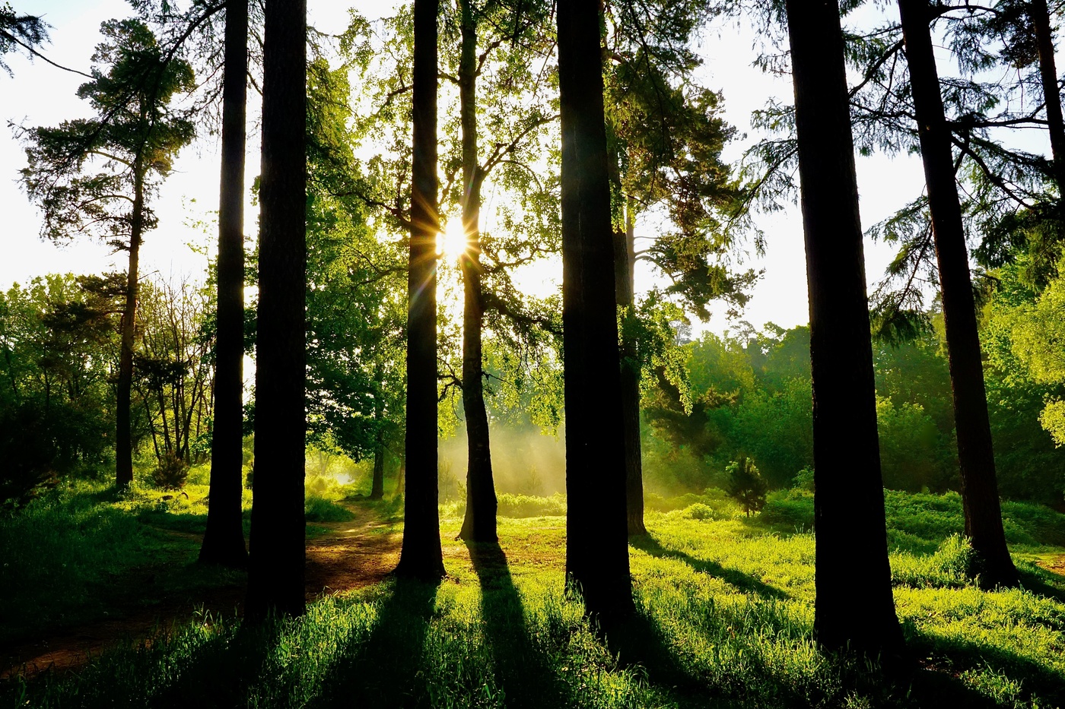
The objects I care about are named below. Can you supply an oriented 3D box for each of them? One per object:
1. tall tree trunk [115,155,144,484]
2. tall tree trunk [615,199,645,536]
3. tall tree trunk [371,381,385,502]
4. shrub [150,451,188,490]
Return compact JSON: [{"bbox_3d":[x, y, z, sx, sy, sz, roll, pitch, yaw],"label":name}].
[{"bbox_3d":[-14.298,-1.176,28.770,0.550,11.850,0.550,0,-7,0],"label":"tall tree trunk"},{"bbox_3d":[1.991,0.184,16.970,0.520,7.220,0.520,0,-7,0],"label":"tall tree trunk"},{"bbox_3d":[-5.719,3.253,29.779,0.470,4.290,0.470,0,-7,0],"label":"tall tree trunk"},{"bbox_3d":[-12.469,4.014,27.582,1.300,1.270,1.250,0,-7,0],"label":"shrub"}]

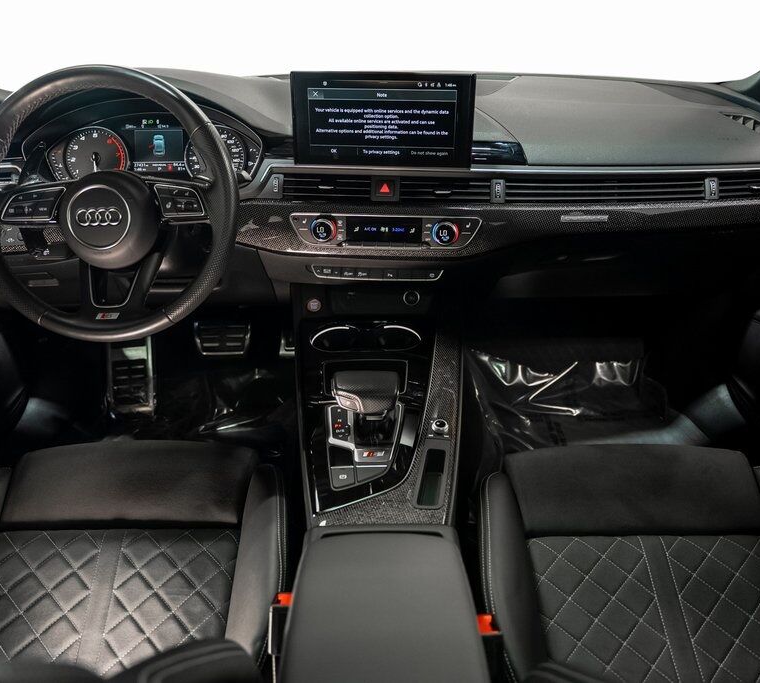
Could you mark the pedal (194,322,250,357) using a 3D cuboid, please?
[{"bbox_3d":[-0.326,-0.003,1.470,0.116,0.070,0.030,0,-6,0],"label":"pedal"}]

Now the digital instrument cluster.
[{"bbox_3d":[-0.369,-0.315,1.160,0.355,0.115,0.050,0,14,0],"label":"digital instrument cluster"}]

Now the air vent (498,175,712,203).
[{"bbox_3d":[0.357,-0.241,1.130,0.320,0.040,0.035,0,24,0],"label":"air vent"}]

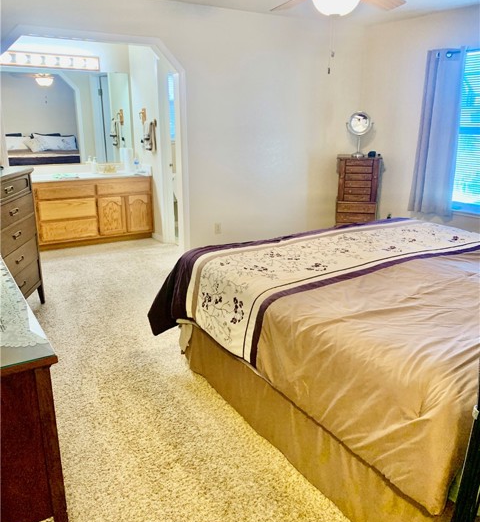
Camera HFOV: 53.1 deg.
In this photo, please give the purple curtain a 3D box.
[{"bbox_3d":[2.037,-1.288,4.936,0.120,1.649,0.508,-10,19,-31],"label":"purple curtain"}]

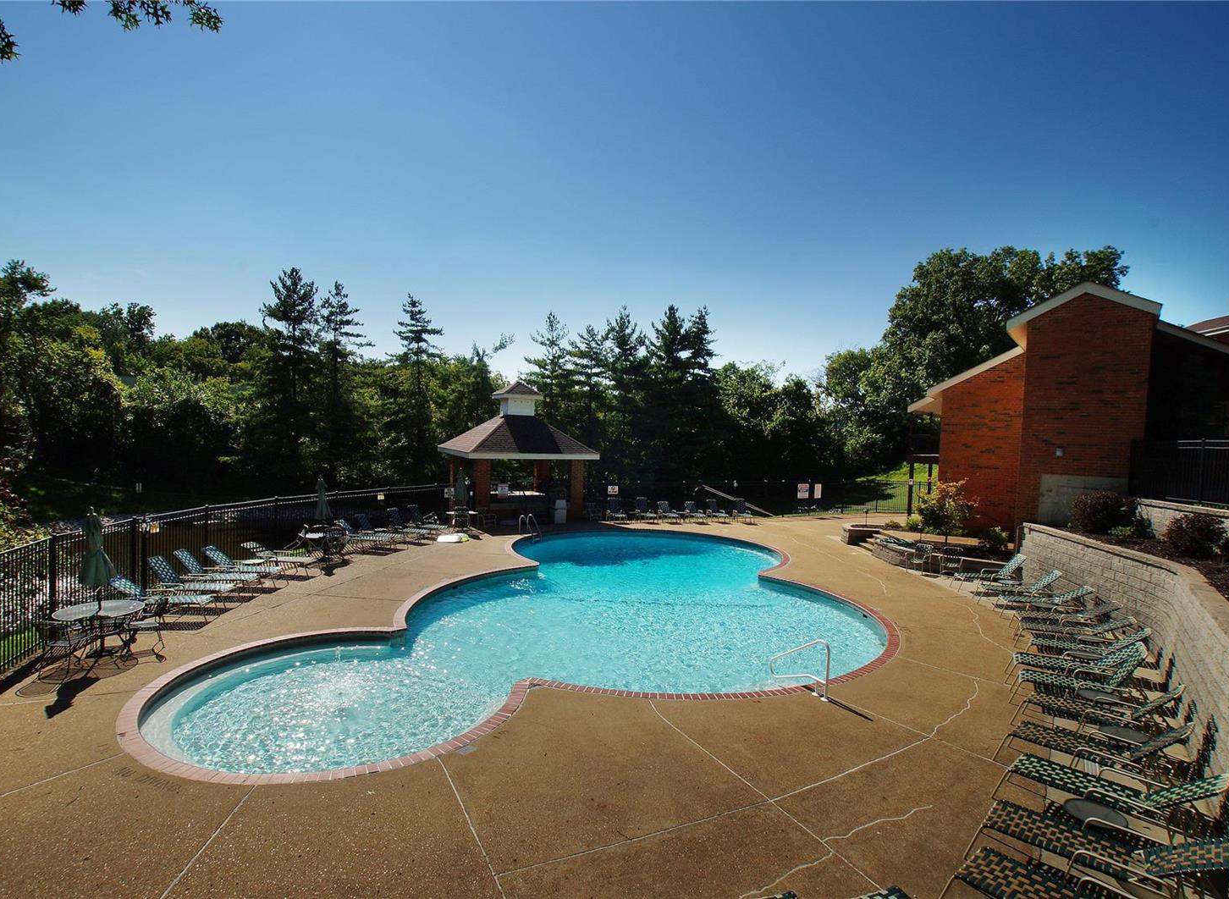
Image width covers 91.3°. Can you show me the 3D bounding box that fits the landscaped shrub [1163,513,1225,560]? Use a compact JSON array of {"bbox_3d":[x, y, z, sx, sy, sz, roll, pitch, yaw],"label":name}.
[{"bbox_3d":[11.874,1.764,12.300,1.050,0.952,1.000,4,3,44],"label":"landscaped shrub"}]

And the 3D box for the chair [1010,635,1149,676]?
[{"bbox_3d":[7.712,3.614,10.106,1.885,0.907,0.640,3,2,27],"label":"chair"}]

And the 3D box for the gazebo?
[{"bbox_3d":[-4.554,-0.071,27.917,5.850,6.104,5.850,1,2,-28],"label":"gazebo"}]

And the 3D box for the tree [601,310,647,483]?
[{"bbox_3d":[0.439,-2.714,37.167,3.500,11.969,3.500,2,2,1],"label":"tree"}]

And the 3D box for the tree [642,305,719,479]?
[{"bbox_3d":[4.400,-3.485,40.000,5.000,12.249,4.600,2,2,6],"label":"tree"}]

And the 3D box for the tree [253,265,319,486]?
[{"bbox_3d":[-20.154,-4.363,37.000,4.000,13.740,4.000,0,2,-29],"label":"tree"}]

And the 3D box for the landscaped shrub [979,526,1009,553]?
[{"bbox_3d":[11.815,2.781,18.700,0.900,0.856,0.850,3,3,33],"label":"landscaped shrub"}]

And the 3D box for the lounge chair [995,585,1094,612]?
[{"bbox_3d":[10.519,3.753,14.788,1.973,0.798,0.660,2,2,15],"label":"lounge chair"}]

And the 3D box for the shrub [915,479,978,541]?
[{"bbox_3d":[10.942,2.108,19.800,1.900,2.161,1.800,3,2,29],"label":"shrub"}]

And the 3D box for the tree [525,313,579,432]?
[{"bbox_3d":[-4.049,-2.683,37.163,3.800,11.639,3.800,2,2,-6],"label":"tree"}]

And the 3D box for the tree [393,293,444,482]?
[{"bbox_3d":[-12.569,-3.727,38.500,3.300,12.535,3.300,1,2,-18],"label":"tree"}]

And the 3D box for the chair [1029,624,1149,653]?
[{"bbox_3d":[8.805,3.697,11.310,1.884,0.932,0.660,3,2,33],"label":"chair"}]

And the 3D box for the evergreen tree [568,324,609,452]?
[{"bbox_3d":[-1.654,-2.816,40.000,3.200,10.912,3.200,1,2,-2],"label":"evergreen tree"}]

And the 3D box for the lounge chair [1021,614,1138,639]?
[{"bbox_3d":[9.105,3.624,11.967,1.945,0.817,0.640,2,2,24],"label":"lounge chair"}]

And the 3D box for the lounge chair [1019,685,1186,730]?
[{"bbox_3d":[6.826,3.662,8.558,1.837,0.983,0.660,3,2,44],"label":"lounge chair"}]

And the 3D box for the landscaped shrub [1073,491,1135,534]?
[{"bbox_3d":[13.186,1.696,16.200,1.400,1.026,1.350,3,2,39],"label":"landscaped shrub"}]

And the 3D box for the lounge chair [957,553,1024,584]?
[{"bbox_3d":[10.797,3.596,17.360,1.777,1.036,0.660,2,2,10],"label":"lounge chair"}]

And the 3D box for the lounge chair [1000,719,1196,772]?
[{"bbox_3d":[5.967,3.659,7.476,1.868,0.928,0.640,3,3,37],"label":"lounge chair"}]

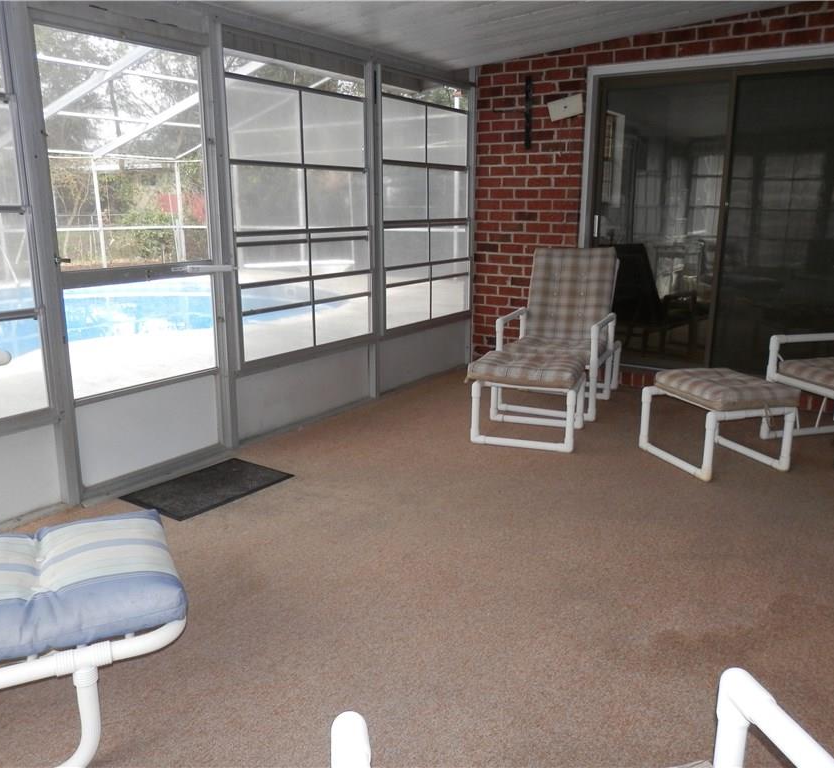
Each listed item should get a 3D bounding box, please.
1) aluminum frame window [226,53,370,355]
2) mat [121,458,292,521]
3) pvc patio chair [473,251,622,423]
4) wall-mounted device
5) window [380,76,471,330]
[{"bbox_3d":[-0.646,-1.031,4.479,0.060,1.653,1.205,9,17,33],"label":"aluminum frame window"},{"bbox_3d":[-1.004,0.493,3.599,0.445,0.010,0.683,10,17,36],"label":"mat"},{"bbox_3d":[1.001,-0.389,5.048,0.650,1.030,0.920,6,15,21],"label":"pvc patio chair"},{"bbox_3d":[1.080,-1.997,5.354,0.252,0.132,0.040,-5,9,34],"label":"wall-mounted device"},{"bbox_3d":[0.100,-1.310,5.525,0.060,1.699,1.192,9,17,33],"label":"window"}]

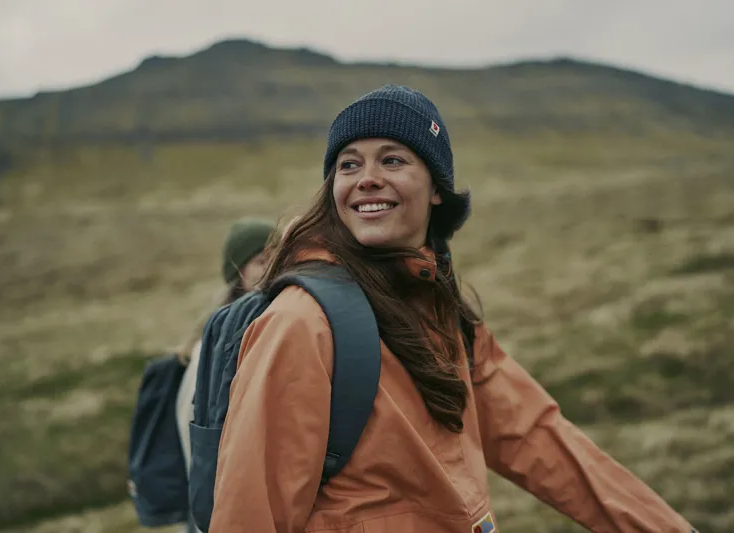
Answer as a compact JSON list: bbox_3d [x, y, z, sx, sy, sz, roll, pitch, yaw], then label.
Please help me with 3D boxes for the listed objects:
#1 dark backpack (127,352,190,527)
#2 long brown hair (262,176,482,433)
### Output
[{"bbox_3d":[-0.605,0.510,2.300,0.190,0.500,0.290,4,-2,-29],"label":"dark backpack"},{"bbox_3d":[0.012,0.055,1.115,0.270,0.350,0.230,-1,-2,21],"label":"long brown hair"}]

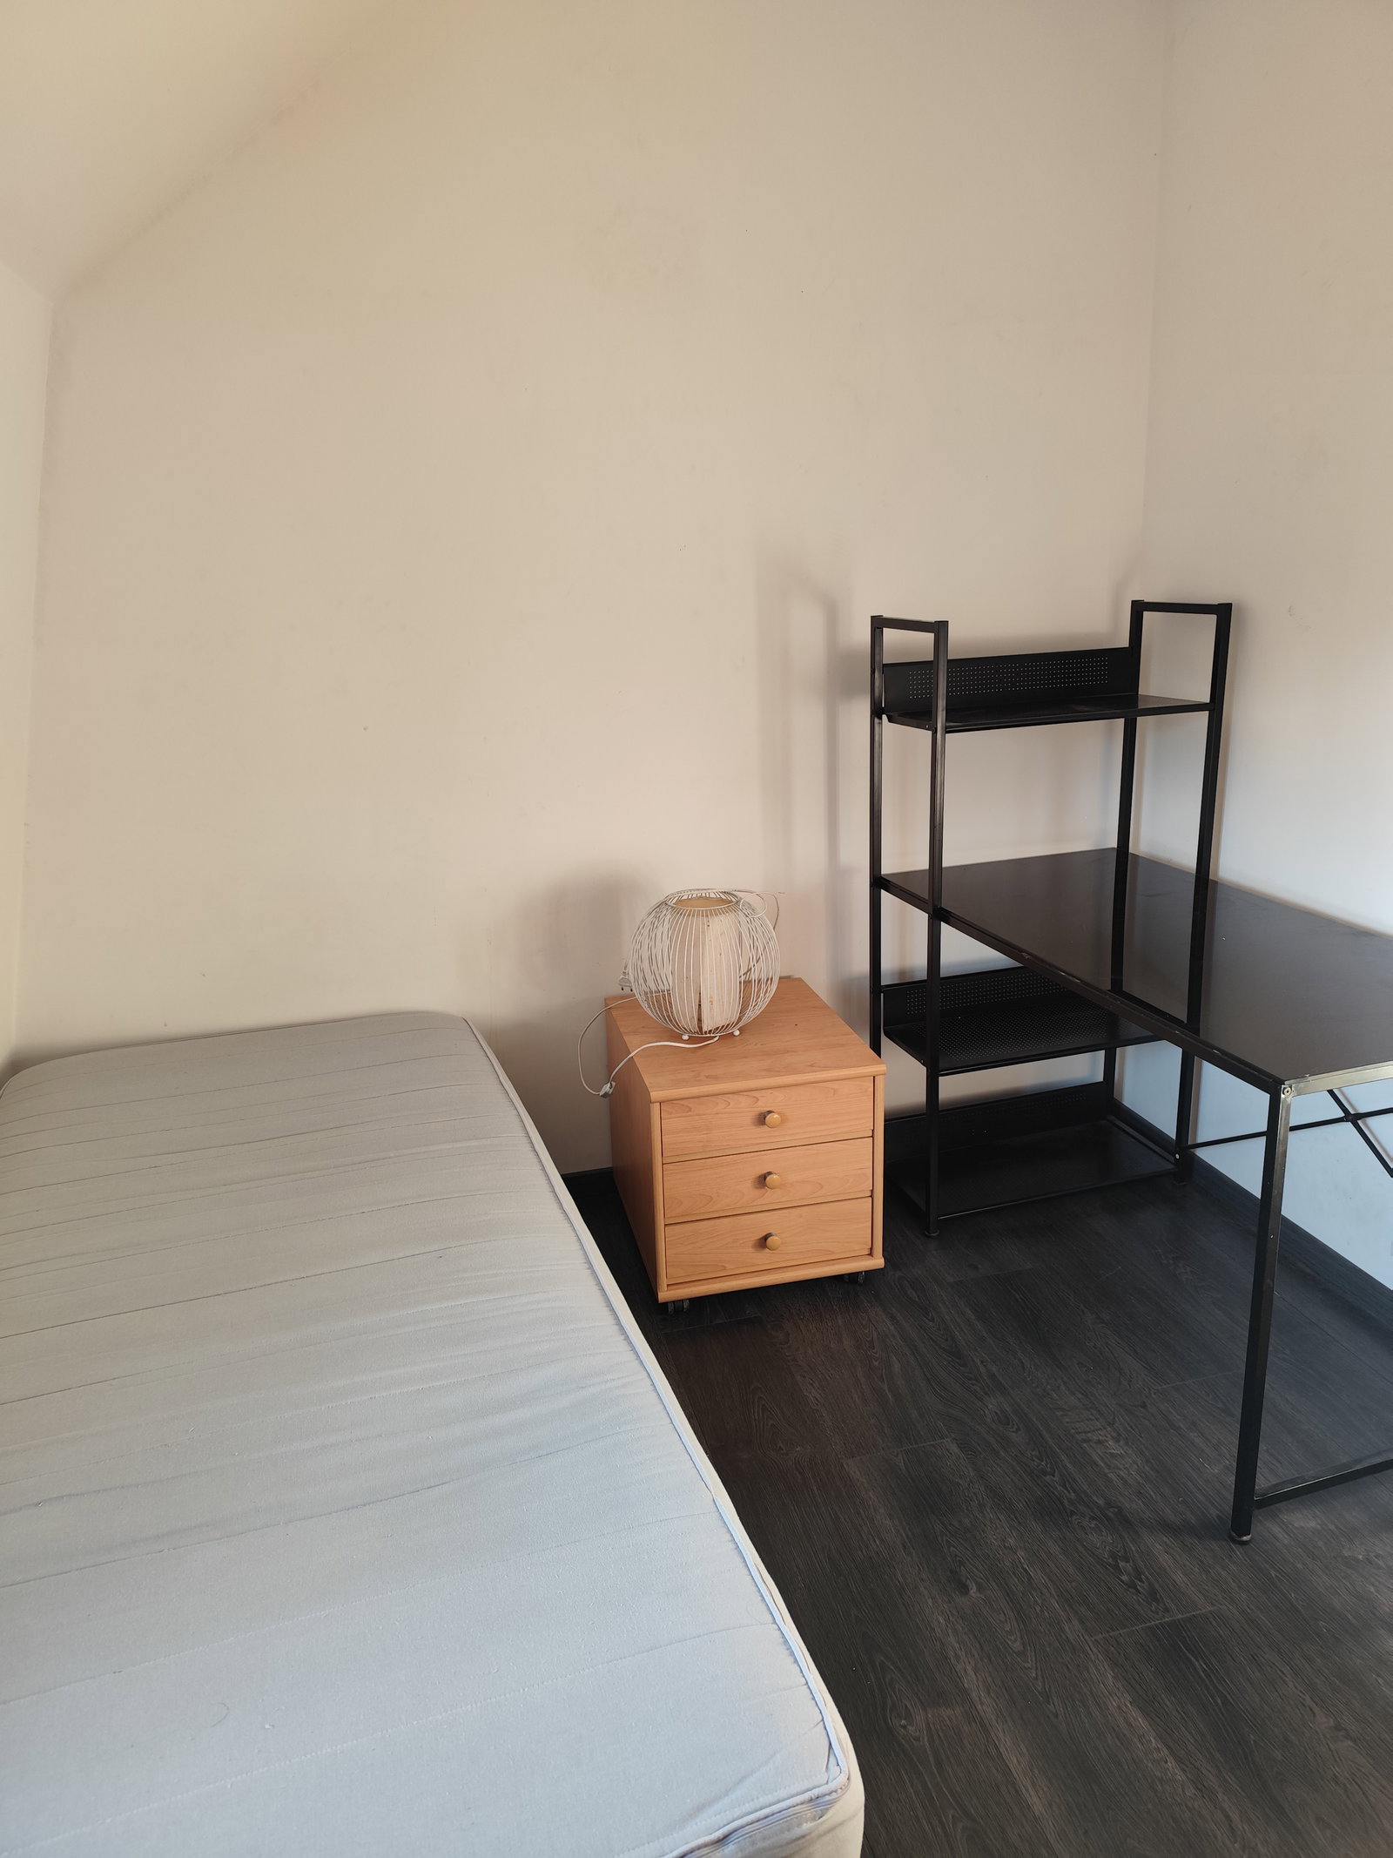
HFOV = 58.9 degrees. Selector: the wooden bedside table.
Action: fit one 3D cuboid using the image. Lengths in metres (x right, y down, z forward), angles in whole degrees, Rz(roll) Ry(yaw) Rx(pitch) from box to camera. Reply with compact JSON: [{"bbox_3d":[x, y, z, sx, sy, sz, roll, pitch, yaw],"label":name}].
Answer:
[{"bbox_3d":[0.090,0.432,2.584,0.451,0.467,0.551,-6,16,-11],"label":"wooden bedside table"}]

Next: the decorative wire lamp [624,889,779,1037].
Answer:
[{"bbox_3d":[0.023,0.069,2.518,0.308,0.274,0.308,-3,16,1],"label":"decorative wire lamp"}]

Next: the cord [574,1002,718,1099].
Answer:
[{"bbox_3d":[-0.115,0.239,2.589,0.268,0.109,0.328,-6,16,-11],"label":"cord"}]

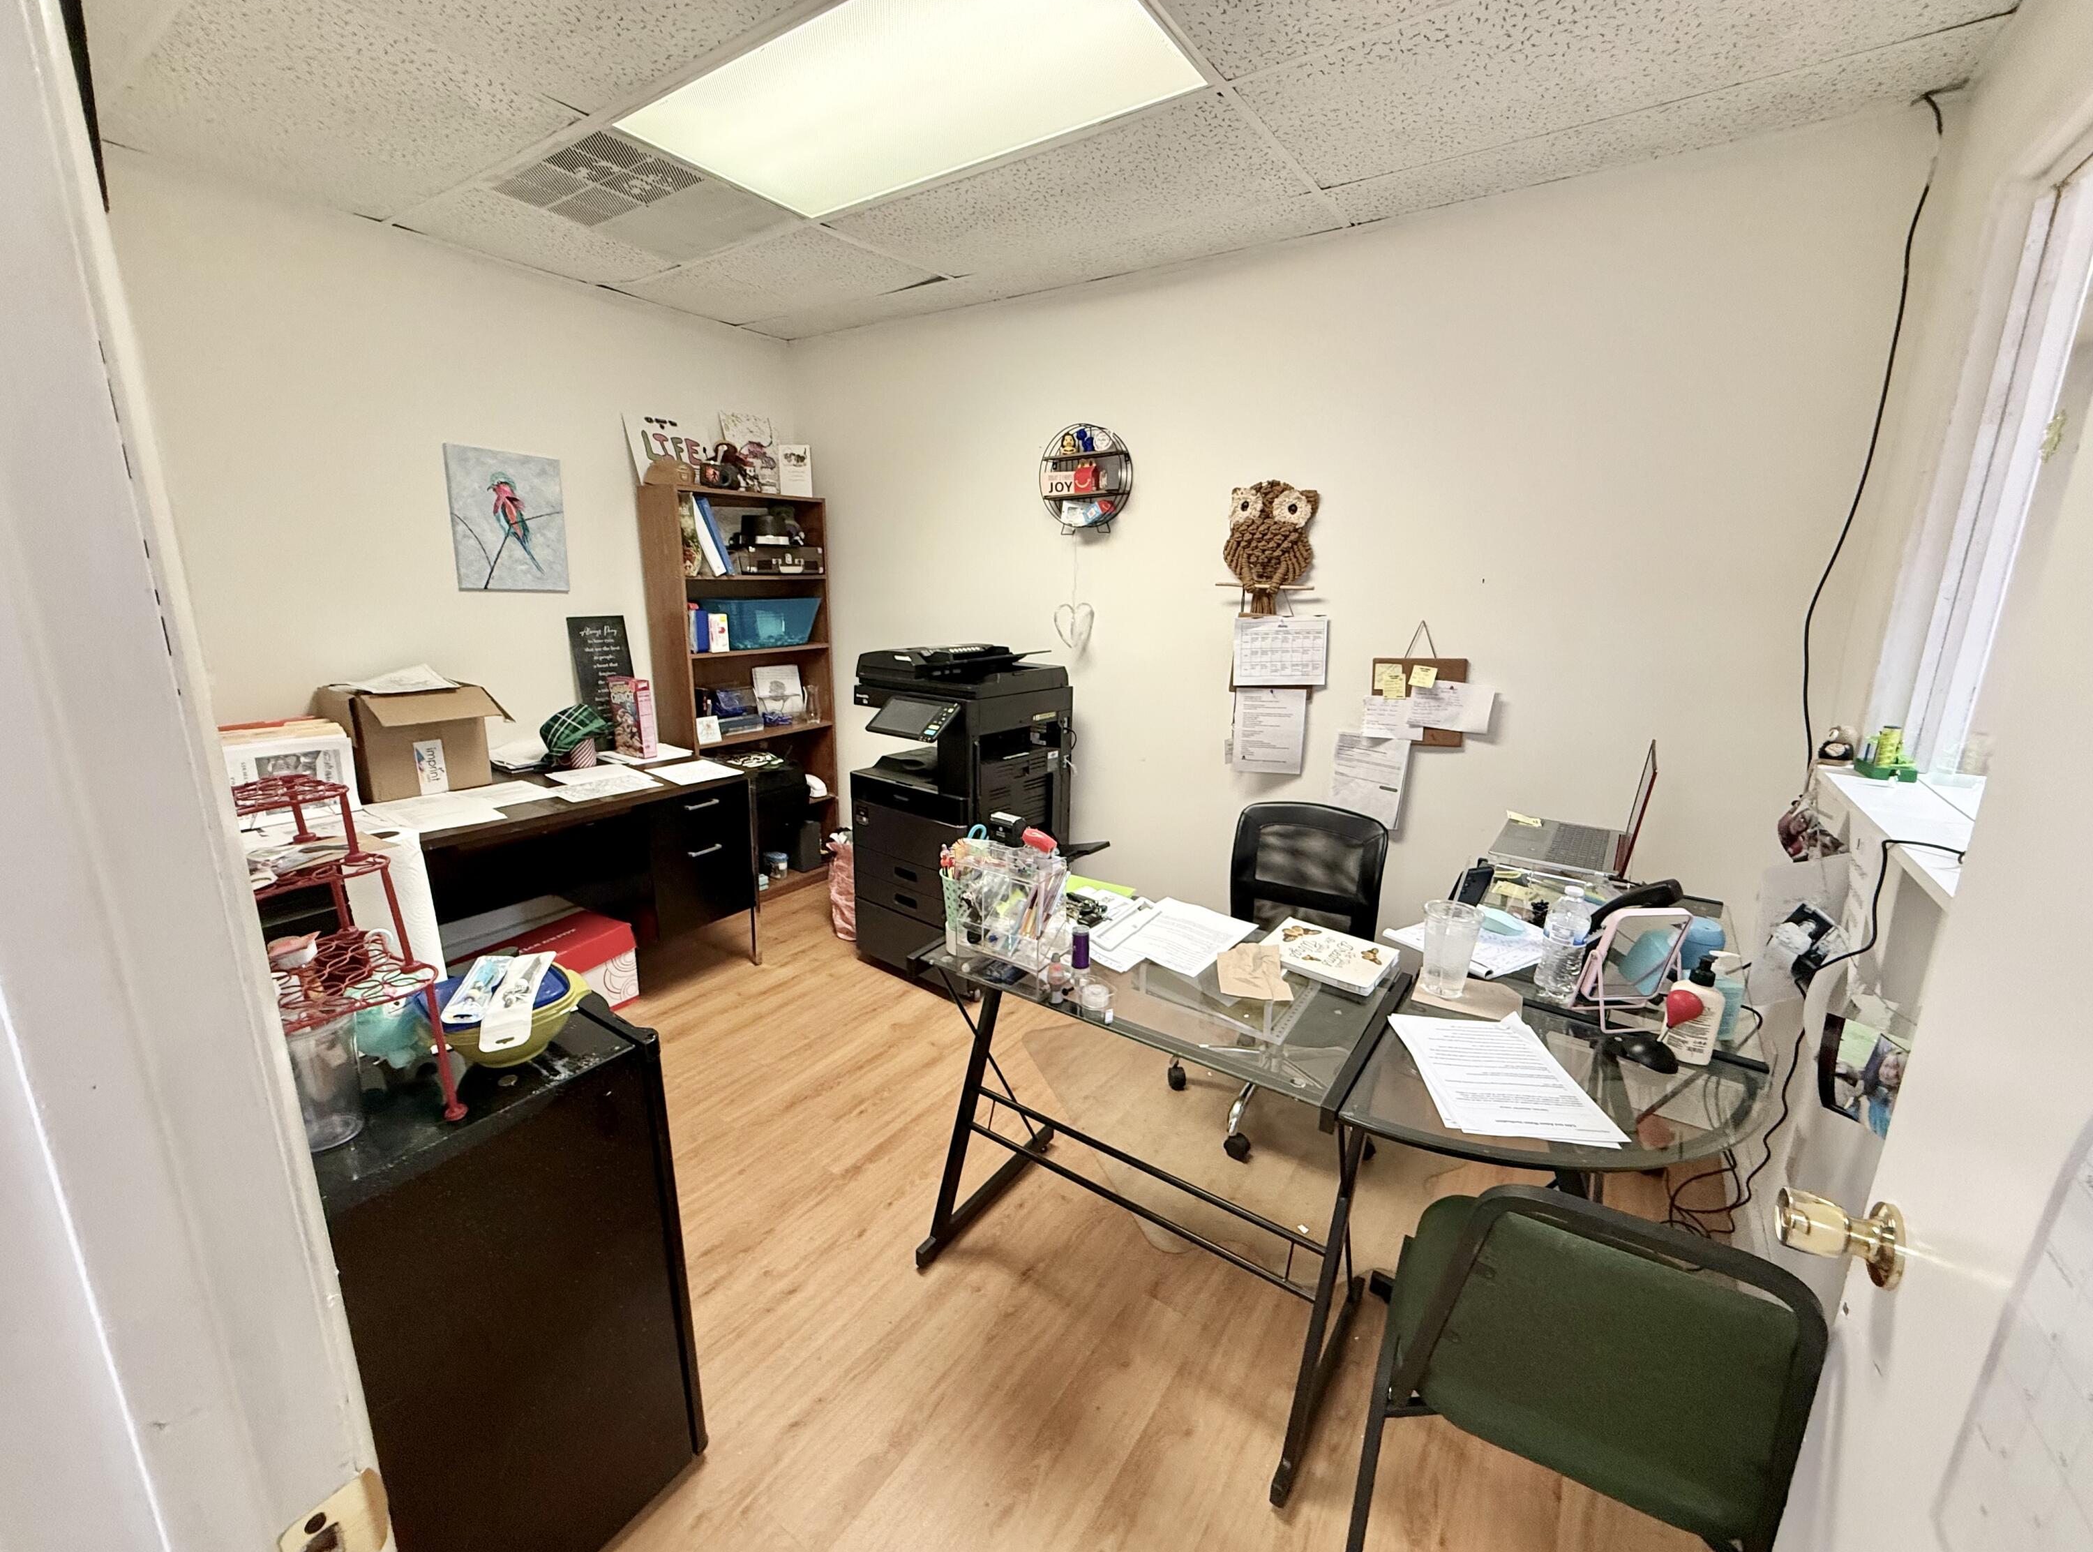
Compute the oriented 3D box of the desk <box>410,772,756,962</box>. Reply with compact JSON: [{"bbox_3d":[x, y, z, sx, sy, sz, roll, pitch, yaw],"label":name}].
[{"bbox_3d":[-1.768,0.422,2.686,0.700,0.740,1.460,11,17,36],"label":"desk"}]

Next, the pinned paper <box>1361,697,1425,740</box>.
[{"bbox_3d":[1.037,-0.166,2.525,0.176,0.127,0.012,10,17,33],"label":"pinned paper"}]

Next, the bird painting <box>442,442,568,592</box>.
[{"bbox_3d":[-1.786,-0.843,2.826,0.020,0.450,0.355,10,16,33],"label":"bird painting"}]

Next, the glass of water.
[{"bbox_3d":[0.693,0.299,1.454,0.100,0.140,0.100,10,17,33],"label":"glass of water"}]

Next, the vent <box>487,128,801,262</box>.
[{"bbox_3d":[-1.087,-1.585,2.342,0.600,0.040,0.610,10,17,33],"label":"vent"}]

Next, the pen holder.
[{"bbox_3d":[-0.072,0.231,1.481,0.225,0.215,0.130,10,16,33],"label":"pen holder"}]

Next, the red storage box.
[{"bbox_3d":[-1.601,0.668,2.677,0.240,0.270,0.530,7,15,23],"label":"red storage box"}]

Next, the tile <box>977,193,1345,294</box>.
[{"bbox_3d":[0.246,-1.608,2.608,1.200,0.020,0.250,10,16,33],"label":"tile"}]

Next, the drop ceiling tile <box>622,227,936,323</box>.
[{"bbox_3d":[-0.941,-1.691,2.893,1.070,0.020,0.570,10,16,33],"label":"drop ceiling tile"}]

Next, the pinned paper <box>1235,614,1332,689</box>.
[{"bbox_3d":[0.736,-0.389,2.674,0.288,0.213,0.010,10,16,33],"label":"pinned paper"}]

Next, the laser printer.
[{"bbox_3d":[-0.311,0.105,3.091,0.585,1.160,0.610,10,16,33],"label":"laser printer"}]

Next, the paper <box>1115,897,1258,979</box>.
[{"bbox_3d":[0.261,0.308,1.653,0.216,0.010,0.285,10,16,35],"label":"paper"}]

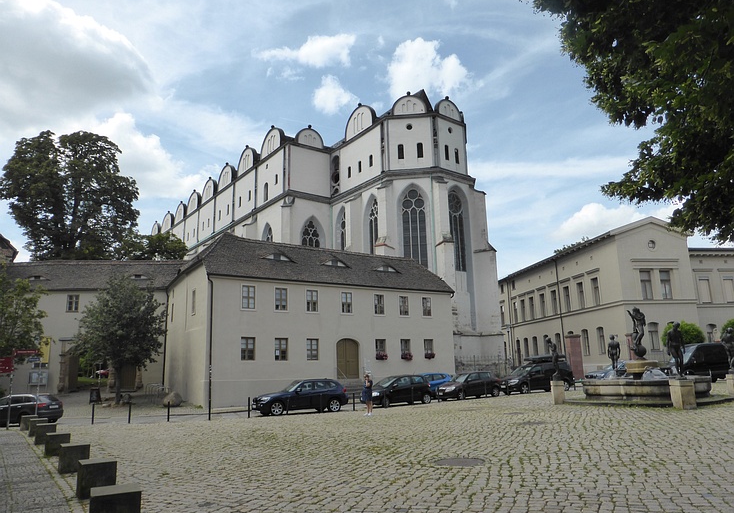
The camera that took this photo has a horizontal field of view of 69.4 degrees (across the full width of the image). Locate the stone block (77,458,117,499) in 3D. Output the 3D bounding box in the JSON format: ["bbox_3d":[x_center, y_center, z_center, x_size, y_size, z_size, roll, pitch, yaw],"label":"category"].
[{"bbox_3d":[-4.406,3.614,8.653,0.505,0.515,0.505,7,-14,-34],"label":"stone block"}]

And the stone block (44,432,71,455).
[{"bbox_3d":[-7.839,4.780,13.486,0.500,0.510,0.500,5,-14,-29],"label":"stone block"}]

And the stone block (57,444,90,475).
[{"bbox_3d":[-6.089,4.193,11.045,0.505,0.515,0.505,7,-14,-33],"label":"stone block"}]

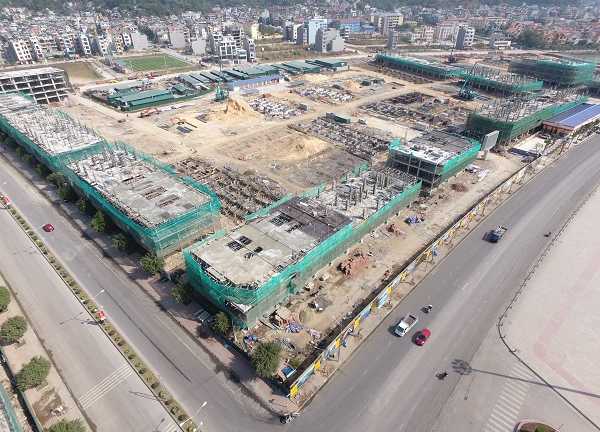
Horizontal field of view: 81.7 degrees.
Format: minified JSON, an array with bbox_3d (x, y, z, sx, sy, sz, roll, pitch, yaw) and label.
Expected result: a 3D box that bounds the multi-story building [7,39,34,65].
[{"bbox_3d":[-267.950,-157.360,332.690,13.000,18.500,11.500,22,40,31],"label":"multi-story building"}]

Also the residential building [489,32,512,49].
[{"bbox_3d":[196.530,-170.290,338.360,14.710,12.760,12.000,-1,33,-2],"label":"residential building"}]

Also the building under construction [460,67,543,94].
[{"bbox_3d":[141.650,-94.830,244.960,26.000,8.800,43.000,-18,37,-27],"label":"building under construction"}]

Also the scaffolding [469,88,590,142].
[{"bbox_3d":[111.590,-50.670,168.130,70.000,9.000,19.800,-21,38,-27],"label":"scaffolding"}]

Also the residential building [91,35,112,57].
[{"bbox_3d":[-183.670,-156.570,318.560,5.030,15.770,15.310,-28,42,-35],"label":"residential building"}]

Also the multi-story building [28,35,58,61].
[{"bbox_3d":[-253.720,-162.700,338.940,12.500,20.000,16.000,22,40,31],"label":"multi-story building"}]

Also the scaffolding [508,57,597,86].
[{"bbox_3d":[174.730,-102.960,242.390,27.400,12.000,43.300,-20,38,-26],"label":"scaffolding"}]

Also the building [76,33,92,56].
[{"bbox_3d":[-197.030,-156.500,317.390,4.830,17.070,15.960,-23,39,-30],"label":"building"}]

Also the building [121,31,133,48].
[{"bbox_3d":[-197.270,-196.330,390.670,8.000,17.000,12.000,-28,42,-34],"label":"building"}]

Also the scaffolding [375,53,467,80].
[{"bbox_3d":[84.320,-109.180,251.870,16.210,5.790,76.300,-14,35,-20],"label":"scaffolding"}]

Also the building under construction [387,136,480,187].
[{"bbox_3d":[47.370,-19.300,122.940,28.890,10.370,18.090,-26,41,-35],"label":"building under construction"}]

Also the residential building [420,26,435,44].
[{"bbox_3d":[139.630,-199.550,381.910,11.060,15.070,11.930,-4,33,-6],"label":"residential building"}]

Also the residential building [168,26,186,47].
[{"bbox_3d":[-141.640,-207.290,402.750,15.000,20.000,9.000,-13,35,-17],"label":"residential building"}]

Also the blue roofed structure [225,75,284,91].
[{"bbox_3d":[-26.070,-80.810,211.510,36.360,3.450,6.570,-23,39,-30],"label":"blue roofed structure"}]

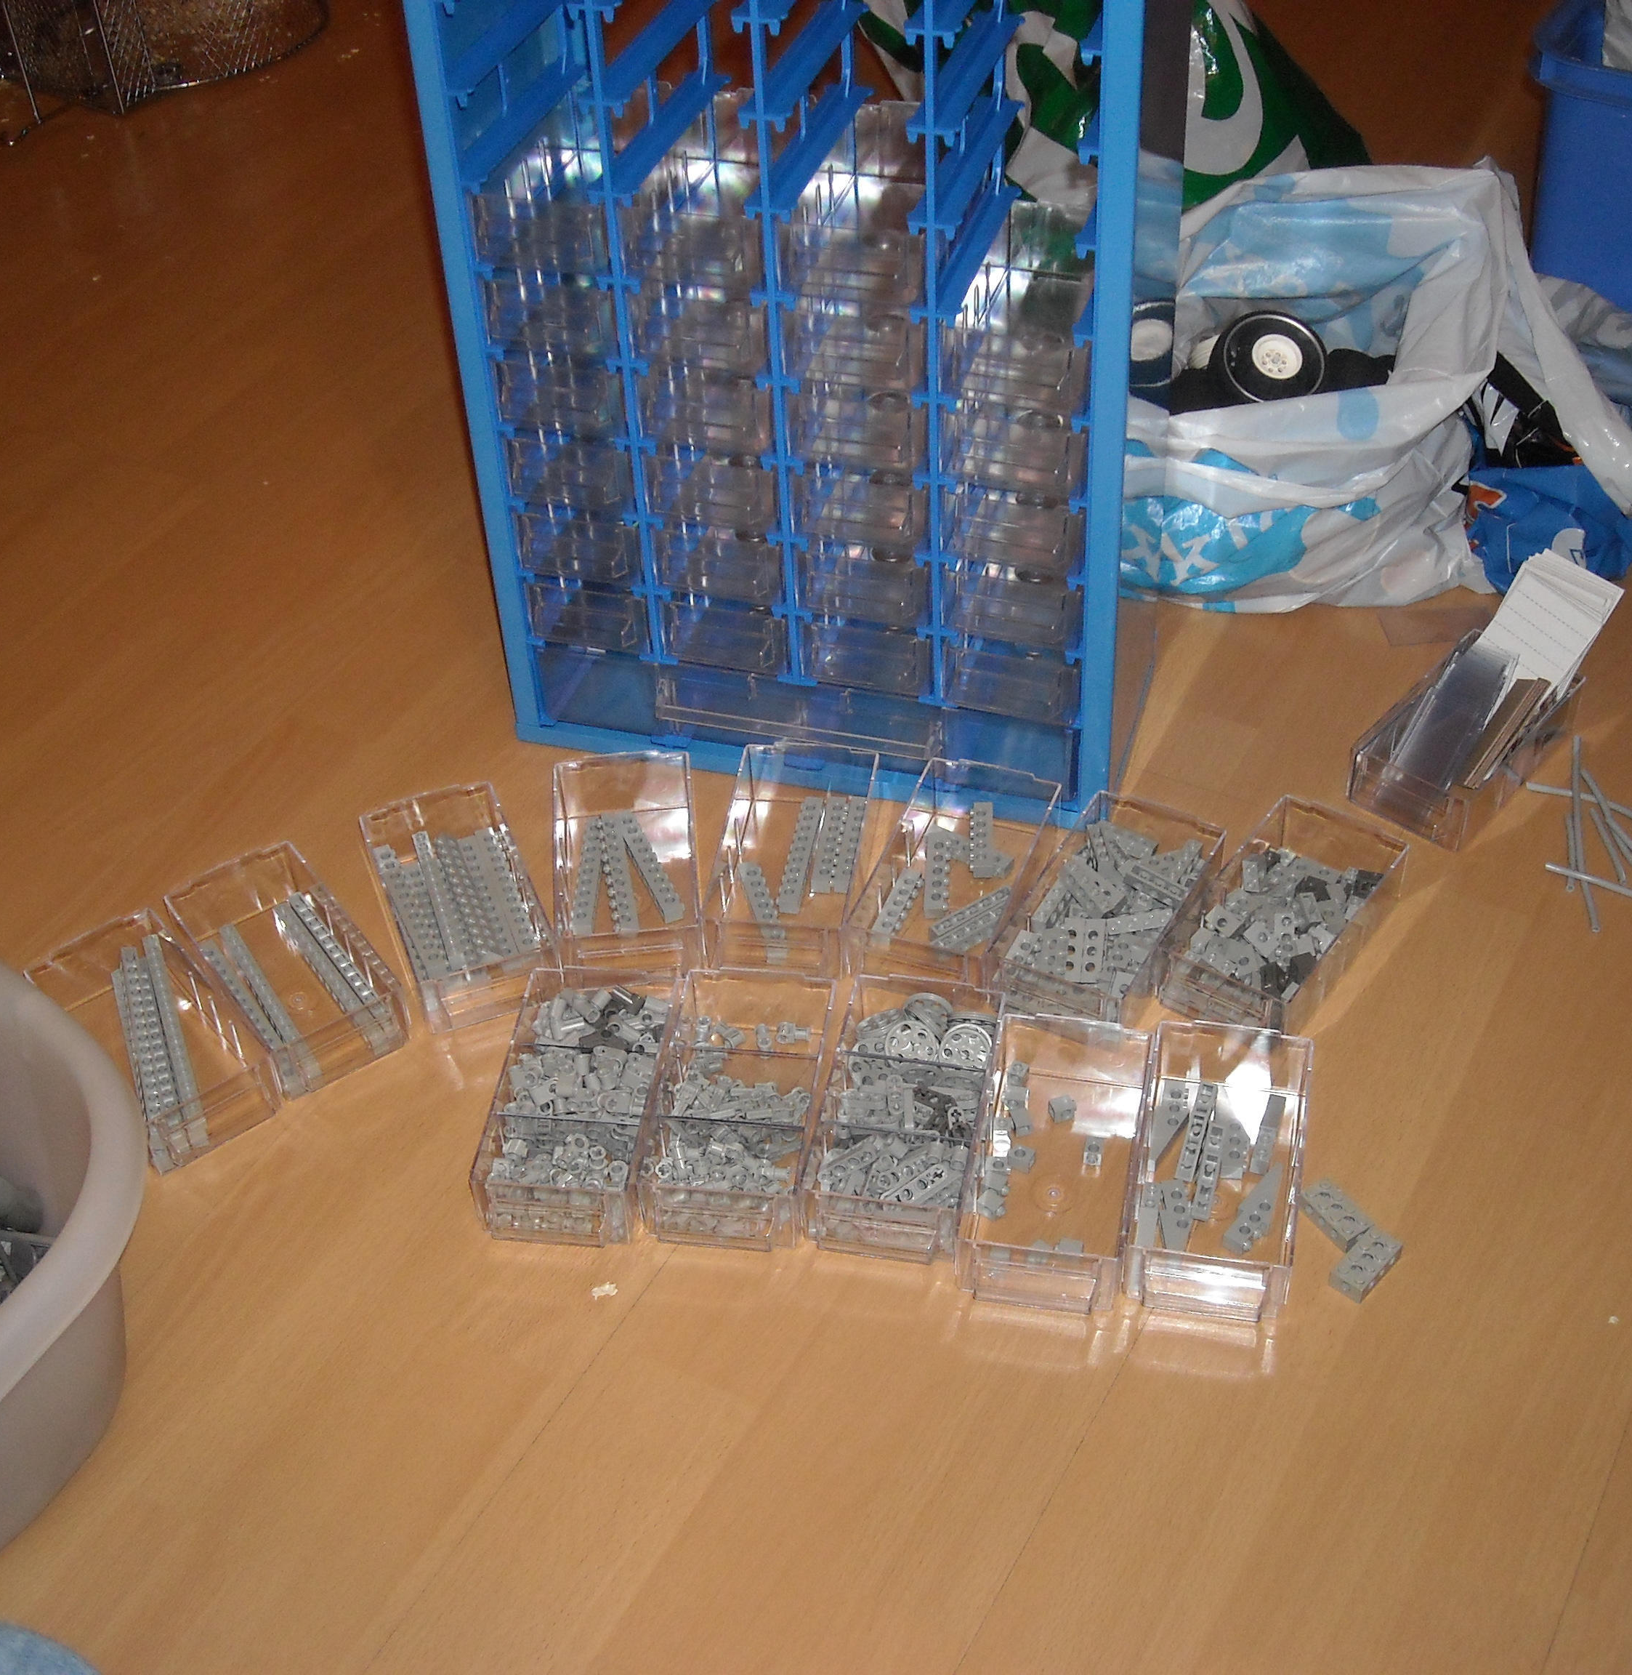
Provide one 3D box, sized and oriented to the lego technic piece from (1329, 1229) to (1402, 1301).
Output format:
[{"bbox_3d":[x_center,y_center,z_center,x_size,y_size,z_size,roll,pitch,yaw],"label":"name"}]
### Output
[{"bbox_3d":[0.231,0.179,0.945,0.016,0.011,0.032,30,52,31],"label":"lego technic piece"}]

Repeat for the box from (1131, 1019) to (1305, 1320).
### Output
[{"bbox_3d":[0.174,0.142,0.972,0.067,0.034,0.130,7,44,11],"label":"box"}]

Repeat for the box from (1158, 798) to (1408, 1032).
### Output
[{"bbox_3d":[0.223,0.041,1.079,0.067,0.034,0.130,25,50,27],"label":"box"}]

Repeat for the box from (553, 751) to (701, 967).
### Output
[{"bbox_3d":[-0.094,0.016,1.126,0.067,0.034,0.130,-5,43,-2],"label":"box"}]

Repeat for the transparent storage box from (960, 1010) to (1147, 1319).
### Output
[{"bbox_3d":[0.103,0.137,0.956,0.065,0.035,0.128,6,42,11],"label":"transparent storage box"}]

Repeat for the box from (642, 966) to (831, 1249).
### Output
[{"bbox_3d":[-0.033,0.120,1.009,0.067,0.034,0.130,4,43,8],"label":"box"}]

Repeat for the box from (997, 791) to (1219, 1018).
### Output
[{"bbox_3d":[0.141,0.038,1.087,0.067,0.034,0.130,19,47,23],"label":"box"}]

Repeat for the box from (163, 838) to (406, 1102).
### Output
[{"bbox_3d":[-0.249,0.062,1.063,0.065,0.035,0.128,-26,46,-24],"label":"box"}]

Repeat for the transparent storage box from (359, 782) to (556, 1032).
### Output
[{"bbox_3d":[-0.172,0.034,1.091,0.065,0.035,0.128,-15,43,-14],"label":"transparent storage box"}]

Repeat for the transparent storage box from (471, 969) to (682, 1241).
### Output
[{"bbox_3d":[-0.106,0.120,1.014,0.067,0.034,0.130,4,43,8],"label":"transparent storage box"}]

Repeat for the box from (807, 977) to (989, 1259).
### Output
[{"bbox_3d":[0.040,0.123,1.001,0.067,0.034,0.130,6,43,11],"label":"box"}]

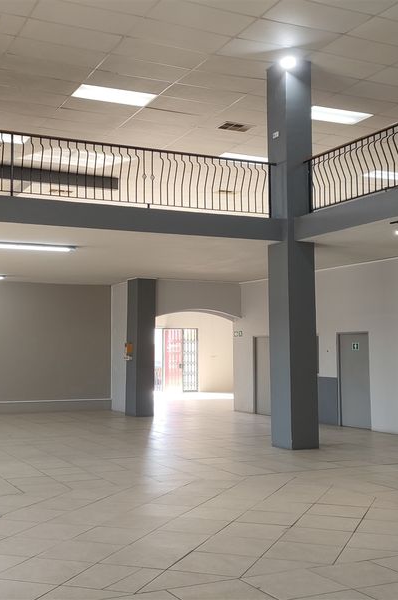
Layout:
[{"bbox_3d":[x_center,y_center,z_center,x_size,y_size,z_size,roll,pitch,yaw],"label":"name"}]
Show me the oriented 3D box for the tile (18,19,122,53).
[{"bbox_3d":[-2.000,-4.110,9.745,1.360,0.020,0.630,2,-5,-24],"label":"tile"}]

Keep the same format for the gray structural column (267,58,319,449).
[{"bbox_3d":[1.605,-0.795,10.578,0.480,6.475,0.480,2,-5,-28],"label":"gray structural column"}]

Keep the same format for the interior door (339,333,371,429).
[{"bbox_3d":[3.228,1.667,12.845,0.080,1.929,0.809,3,-5,-32],"label":"interior door"}]

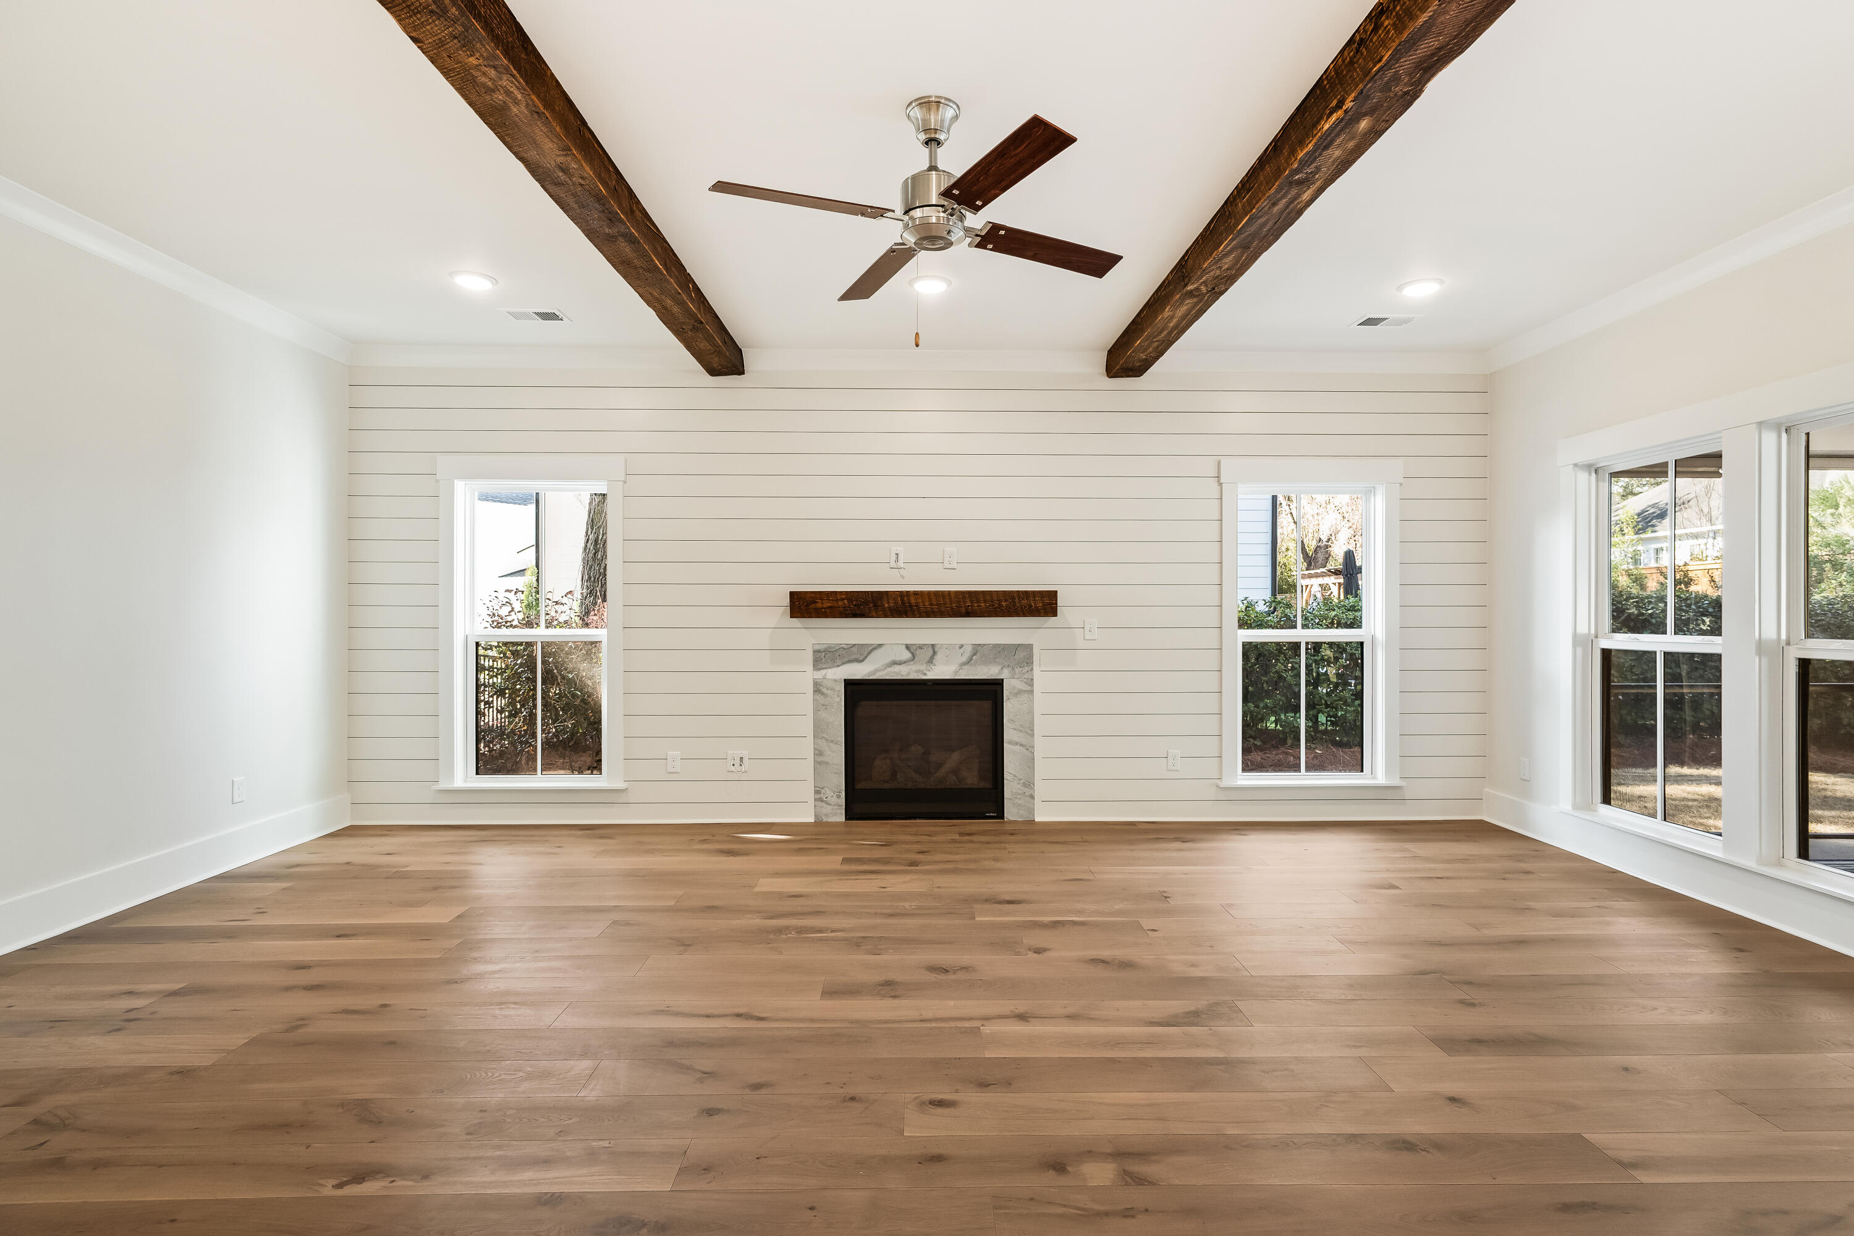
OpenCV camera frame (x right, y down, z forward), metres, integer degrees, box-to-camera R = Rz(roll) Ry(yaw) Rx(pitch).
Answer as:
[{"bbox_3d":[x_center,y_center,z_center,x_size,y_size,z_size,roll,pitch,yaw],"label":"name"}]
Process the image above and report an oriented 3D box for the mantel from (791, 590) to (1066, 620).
[{"bbox_3d":[-0.016,-0.072,5.297,1.507,0.148,0.168,0,0,-1],"label":"mantel"}]

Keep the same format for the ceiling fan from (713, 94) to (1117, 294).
[{"bbox_3d":[0.021,-1.334,2.786,1.320,0.413,1.320,0,0,-26],"label":"ceiling fan"}]

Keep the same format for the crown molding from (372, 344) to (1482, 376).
[{"bbox_3d":[0.000,-1.491,5.340,6.622,0.111,0.075,0,0,-1],"label":"crown molding"}]

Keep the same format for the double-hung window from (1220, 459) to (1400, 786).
[{"bbox_3d":[2.238,0.029,5.462,1.060,1.904,0.150,0,0,-1],"label":"double-hung window"}]

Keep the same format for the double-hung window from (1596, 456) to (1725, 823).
[{"bbox_3d":[3.448,0.100,4.300,0.110,1.700,0.845,0,0,-1],"label":"double-hung window"}]

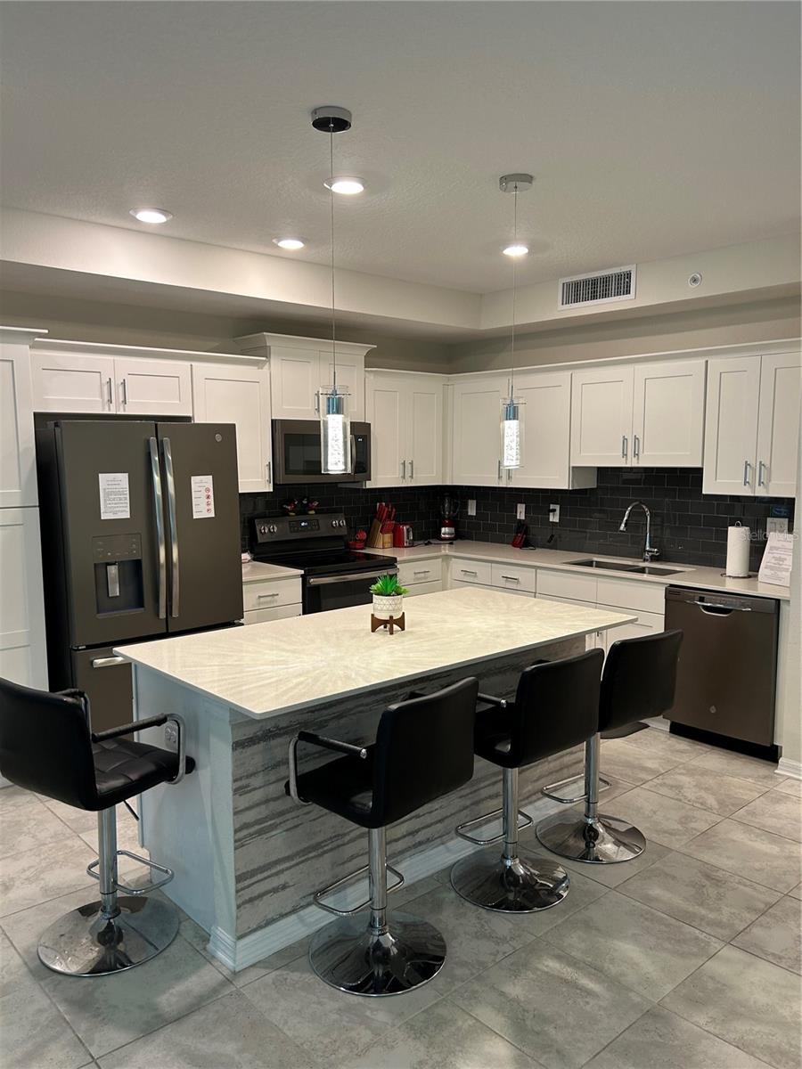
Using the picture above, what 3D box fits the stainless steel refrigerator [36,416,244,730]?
[{"bbox_3d":[-1.479,0.301,4.355,0.905,1.777,0.910,-5,8,-42],"label":"stainless steel refrigerator"}]

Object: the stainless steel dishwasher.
[{"bbox_3d":[1.911,0.701,4.514,0.610,0.808,0.608,-5,8,-42],"label":"stainless steel dishwasher"}]

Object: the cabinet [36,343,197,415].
[{"bbox_3d":[-1.673,-0.837,4.550,0.925,0.327,0.318,-5,8,-42],"label":"cabinet"}]

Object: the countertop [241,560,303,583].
[{"bbox_3d":[-1.018,0.232,5.023,0.530,0.026,0.645,-5,8,-42],"label":"countertop"}]

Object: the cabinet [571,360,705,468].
[{"bbox_3d":[1.549,-0.734,5.049,0.318,0.613,0.924,-5,8,-42],"label":"cabinet"}]

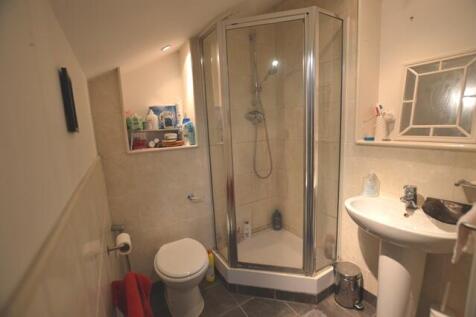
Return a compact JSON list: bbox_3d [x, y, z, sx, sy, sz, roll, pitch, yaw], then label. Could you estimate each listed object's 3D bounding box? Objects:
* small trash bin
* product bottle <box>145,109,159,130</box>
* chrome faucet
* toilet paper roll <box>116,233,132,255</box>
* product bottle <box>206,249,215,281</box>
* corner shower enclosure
[{"bbox_3d":[0.823,0.942,1.460,0.170,0.245,0.188,-7,9,-30],"label":"small trash bin"},{"bbox_3d":[-0.665,-0.295,1.524,0.083,0.158,0.055,-7,9,-30],"label":"product bottle"},{"bbox_3d":[0.926,0.216,1.079,0.100,0.125,0.052,-7,9,-30],"label":"chrome faucet"},{"bbox_3d":[-0.767,0.564,1.336,0.093,0.093,0.115,-7,9,-30],"label":"toilet paper roll"},{"bbox_3d":[-0.236,0.939,1.726,0.062,0.268,0.055,-7,9,-30],"label":"product bottle"},{"bbox_3d":[0.297,-0.076,1.746,1.039,1.822,0.723,0,8,15],"label":"corner shower enclosure"}]

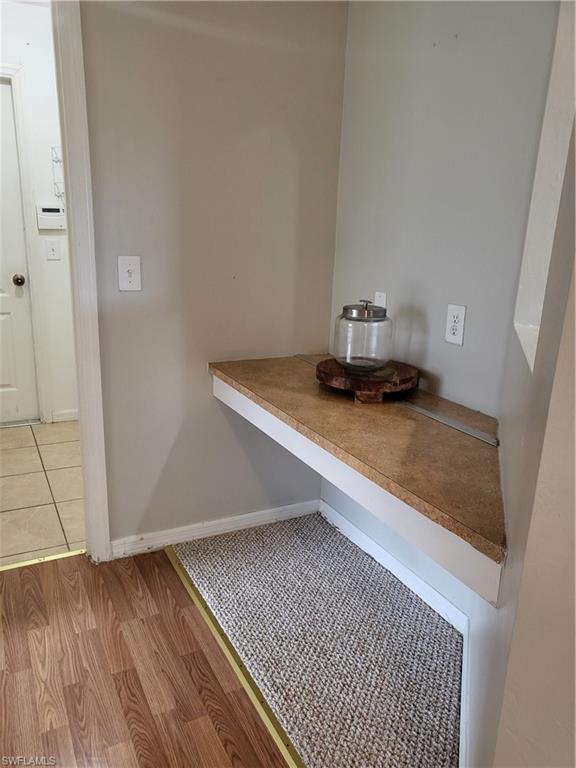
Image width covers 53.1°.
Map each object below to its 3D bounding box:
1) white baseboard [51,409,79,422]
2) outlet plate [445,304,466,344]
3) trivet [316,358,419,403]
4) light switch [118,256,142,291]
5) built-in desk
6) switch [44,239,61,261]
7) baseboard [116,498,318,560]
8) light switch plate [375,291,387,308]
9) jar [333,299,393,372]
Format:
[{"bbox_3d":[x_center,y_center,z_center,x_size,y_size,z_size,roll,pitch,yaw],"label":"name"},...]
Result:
[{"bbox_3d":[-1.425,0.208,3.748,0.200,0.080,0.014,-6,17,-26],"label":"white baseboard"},{"bbox_3d":[0.525,-0.186,1.819,0.010,0.120,0.075,-6,18,-28],"label":"outlet plate"},{"bbox_3d":[0.267,-0.018,1.978,0.340,0.073,0.340,2,15,-1],"label":"trivet"},{"bbox_3d":[-0.555,-0.387,2.031,0.075,0.120,0.010,-6,17,-26],"label":"light switch"},{"bbox_3d":[0.279,0.137,1.775,0.547,0.117,1.467,-6,18,-28],"label":"built-in desk"},{"bbox_3d":[-1.407,-0.804,3.462,0.074,0.121,0.010,-6,17,-26],"label":"switch"},{"bbox_3d":[-0.268,0.606,2.473,0.956,0.070,0.014,-6,17,-26],"label":"baseboard"},{"bbox_3d":[0.340,-0.279,2.151,0.010,0.116,0.068,-6,18,-28],"label":"light switch plate"},{"bbox_3d":[0.261,-0.169,1.958,0.197,0.228,0.197,2,15,-1],"label":"jar"}]

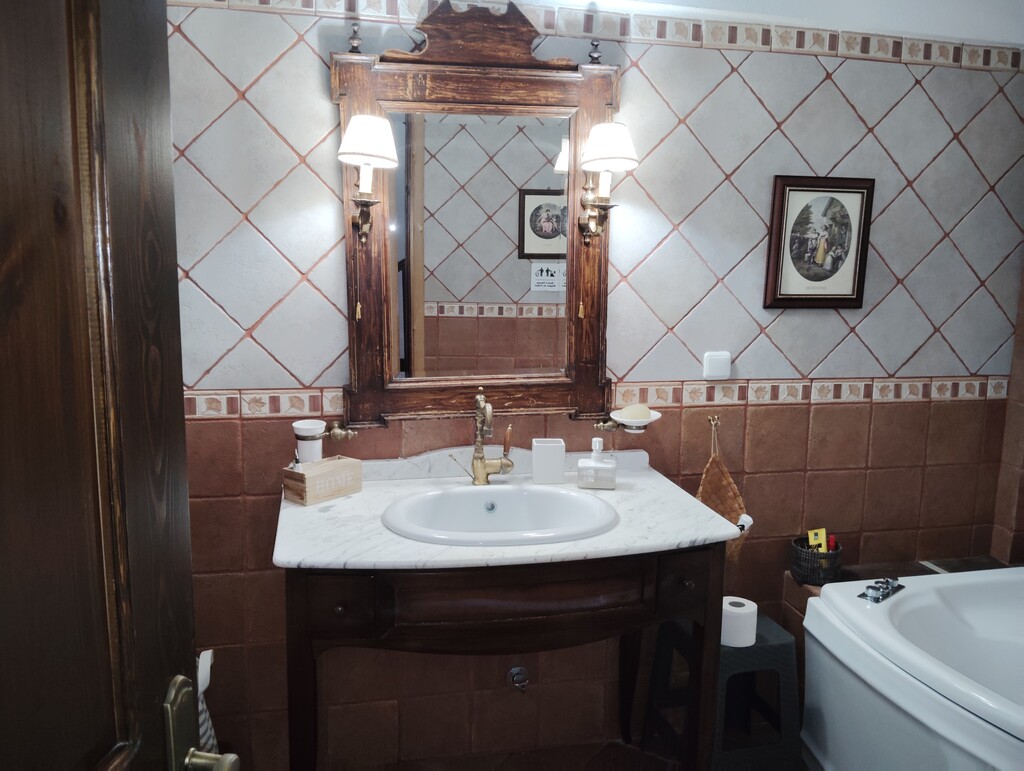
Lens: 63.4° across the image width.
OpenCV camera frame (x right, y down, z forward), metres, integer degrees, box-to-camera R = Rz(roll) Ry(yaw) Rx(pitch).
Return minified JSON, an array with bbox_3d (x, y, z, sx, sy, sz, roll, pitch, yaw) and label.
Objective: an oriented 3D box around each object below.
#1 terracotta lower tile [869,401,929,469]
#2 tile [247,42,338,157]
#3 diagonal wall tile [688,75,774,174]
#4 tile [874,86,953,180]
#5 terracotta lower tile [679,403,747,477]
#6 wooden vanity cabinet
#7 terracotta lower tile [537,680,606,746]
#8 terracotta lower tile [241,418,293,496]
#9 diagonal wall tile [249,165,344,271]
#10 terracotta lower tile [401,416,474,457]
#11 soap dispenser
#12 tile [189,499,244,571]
[{"bbox_3d":[1.164,0.149,2.513,0.197,0.200,0.014,-1,8,-12],"label":"terracotta lower tile"},{"bbox_3d":[-0.521,-0.709,2.062,0.200,0.200,0.012,-45,15,-2],"label":"tile"},{"bbox_3d":[0.601,-0.718,2.279,0.200,0.200,0.010,-45,15,-2],"label":"diagonal wall tile"},{"bbox_3d":[1.173,-0.736,2.427,0.200,0.200,0.012,-45,15,-2],"label":"tile"},{"bbox_3d":[0.585,0.159,2.420,0.200,0.200,0.010,-1,9,-12],"label":"terracotta lower tile"},{"bbox_3d":[-0.042,0.725,2.056,0.958,0.814,0.590,-1,9,-12],"label":"wooden vanity cabinet"},{"bbox_3d":[0.172,0.944,2.409,0.197,0.195,0.014,-1,8,-12],"label":"terracotta lower tile"},{"bbox_3d":[-0.606,0.181,2.187,0.200,0.200,0.012,-1,9,-12],"label":"terracotta lower tile"},{"bbox_3d":[-0.518,-0.417,2.077,0.198,0.198,0.011,45,-3,-15],"label":"diagonal wall tile"},{"bbox_3d":[-0.202,0.174,2.235,0.198,0.198,0.011,-1,8,-12],"label":"terracotta lower tile"},{"bbox_3d":[0.224,0.200,2.175,0.094,0.127,0.080,1,9,1],"label":"soap dispenser"},{"bbox_3d":[-0.810,0.389,2.176,0.200,0.200,0.012,-1,9,-12],"label":"tile"}]

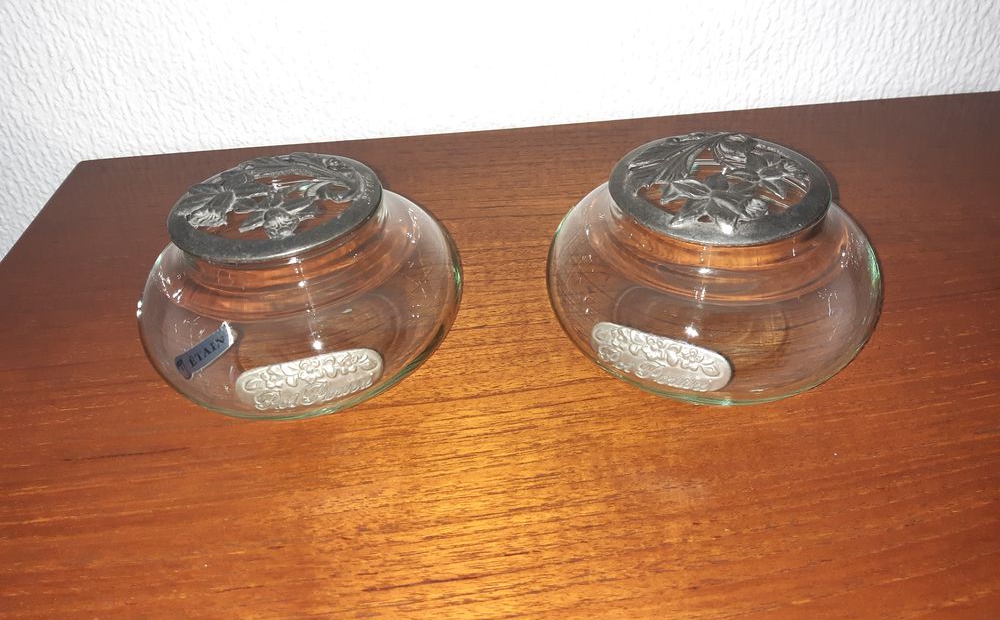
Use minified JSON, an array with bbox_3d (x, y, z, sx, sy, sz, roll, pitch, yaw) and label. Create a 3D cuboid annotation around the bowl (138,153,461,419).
[{"bbox_3d":[-0.070,-0.012,0.261,0.110,0.060,0.110,-3,39,2],"label":"bowl"}]

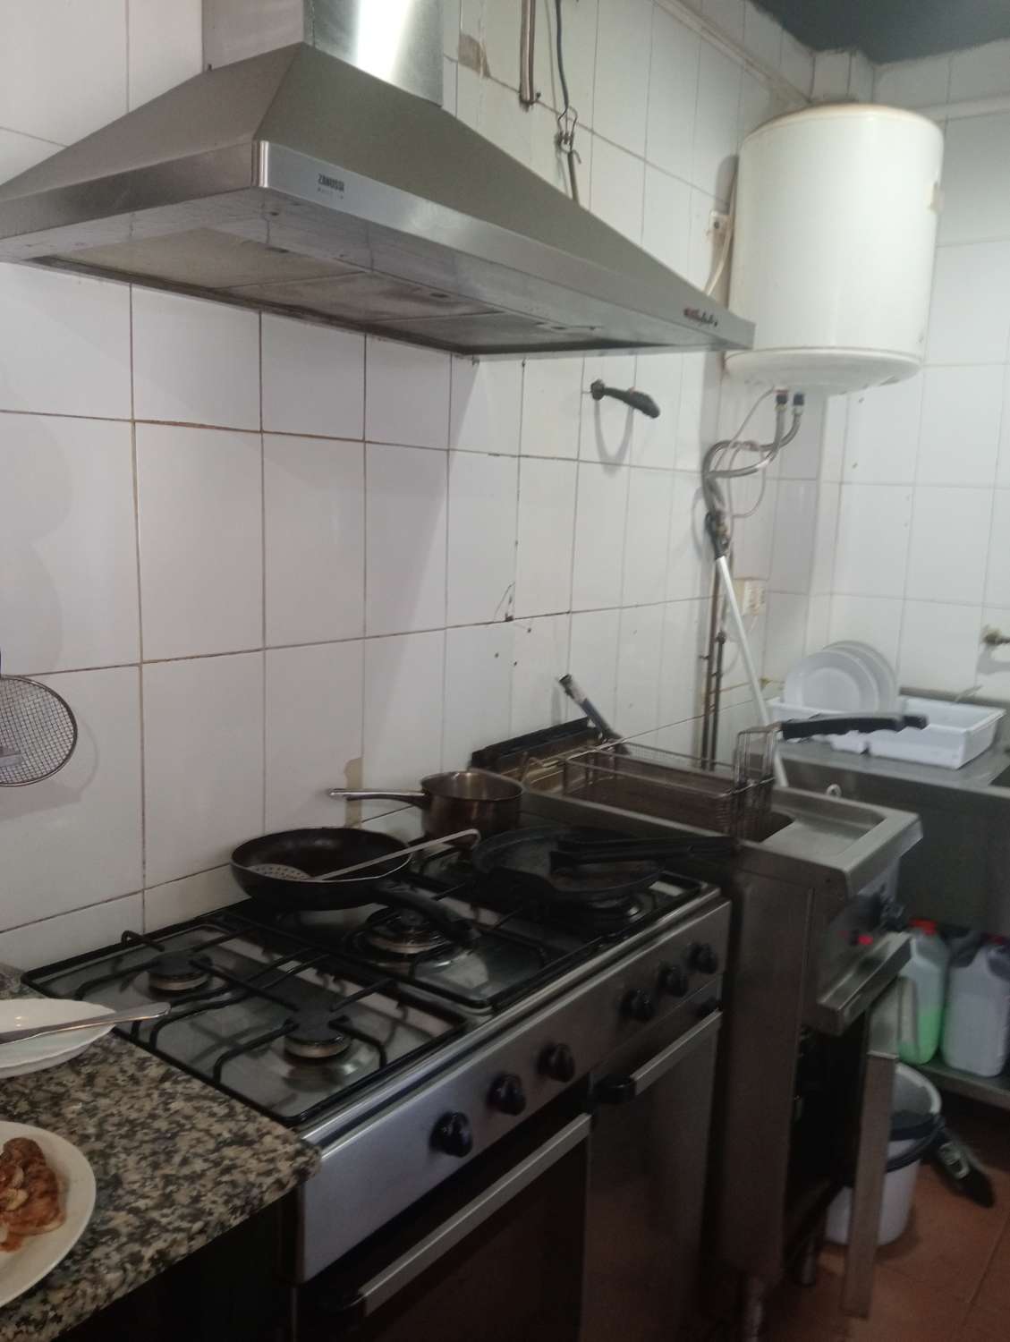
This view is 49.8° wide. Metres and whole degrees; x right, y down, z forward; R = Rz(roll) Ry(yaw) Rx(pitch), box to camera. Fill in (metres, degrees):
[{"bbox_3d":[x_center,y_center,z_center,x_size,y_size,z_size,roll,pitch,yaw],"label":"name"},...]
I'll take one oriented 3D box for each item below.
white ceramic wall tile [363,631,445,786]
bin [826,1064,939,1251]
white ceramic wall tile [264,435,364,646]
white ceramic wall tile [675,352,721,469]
[{"bbox_3d":[-0.173,0.085,1.803,0.010,0.300,0.200,9,11,36],"label":"white ceramic wall tile"},{"bbox_3d":[0.773,1.014,2.280,0.240,0.295,0.240,9,11,36],"label":"bin"},{"bbox_3d":[-0.282,-0.190,1.600,0.010,0.300,0.200,9,11,36],"label":"white ceramic wall tile"},{"bbox_3d":[0.444,-0.612,2.503,0.010,0.300,0.200,8,11,36],"label":"white ceramic wall tile"}]

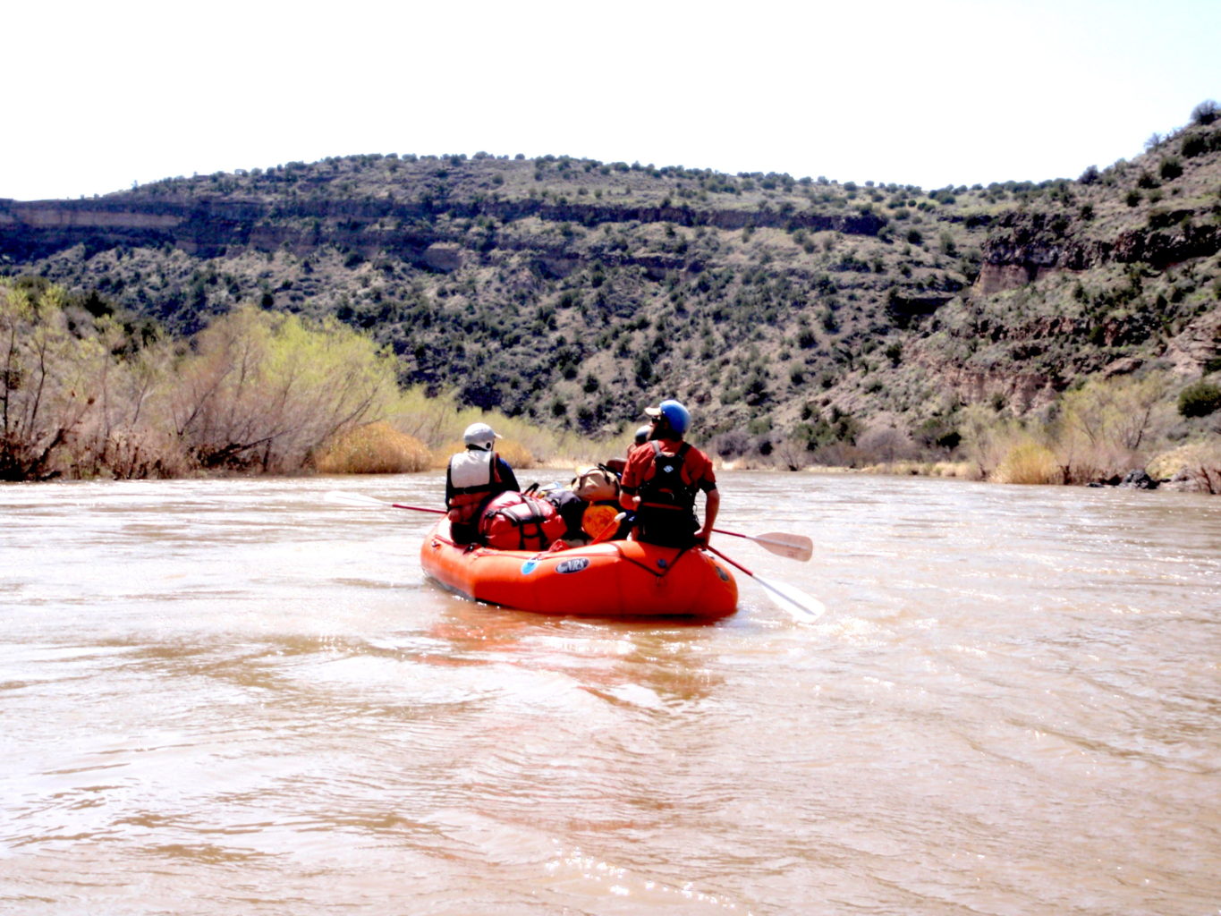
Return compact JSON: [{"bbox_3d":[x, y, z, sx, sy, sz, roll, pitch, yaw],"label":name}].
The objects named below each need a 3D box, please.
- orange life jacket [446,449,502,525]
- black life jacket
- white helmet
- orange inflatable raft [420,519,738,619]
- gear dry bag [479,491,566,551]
[{"bbox_3d":[-1.012,0.211,10.950,0.410,0.550,0.300,0,0,16],"label":"orange life jacket"},{"bbox_3d":[0.365,0.124,9.600,0.390,0.470,0.300,0,0,-6],"label":"black life jacket"},{"bbox_3d":[-0.963,-0.166,11.000,0.215,0.210,0.270,0,0,42],"label":"white helmet"},{"bbox_3d":[-0.350,0.775,11.200,1.820,0.660,3.950,0,0,-19],"label":"orange inflatable raft"},{"bbox_3d":[-0.619,0.459,10.400,0.620,0.460,0.420,0,0,10],"label":"gear dry bag"}]

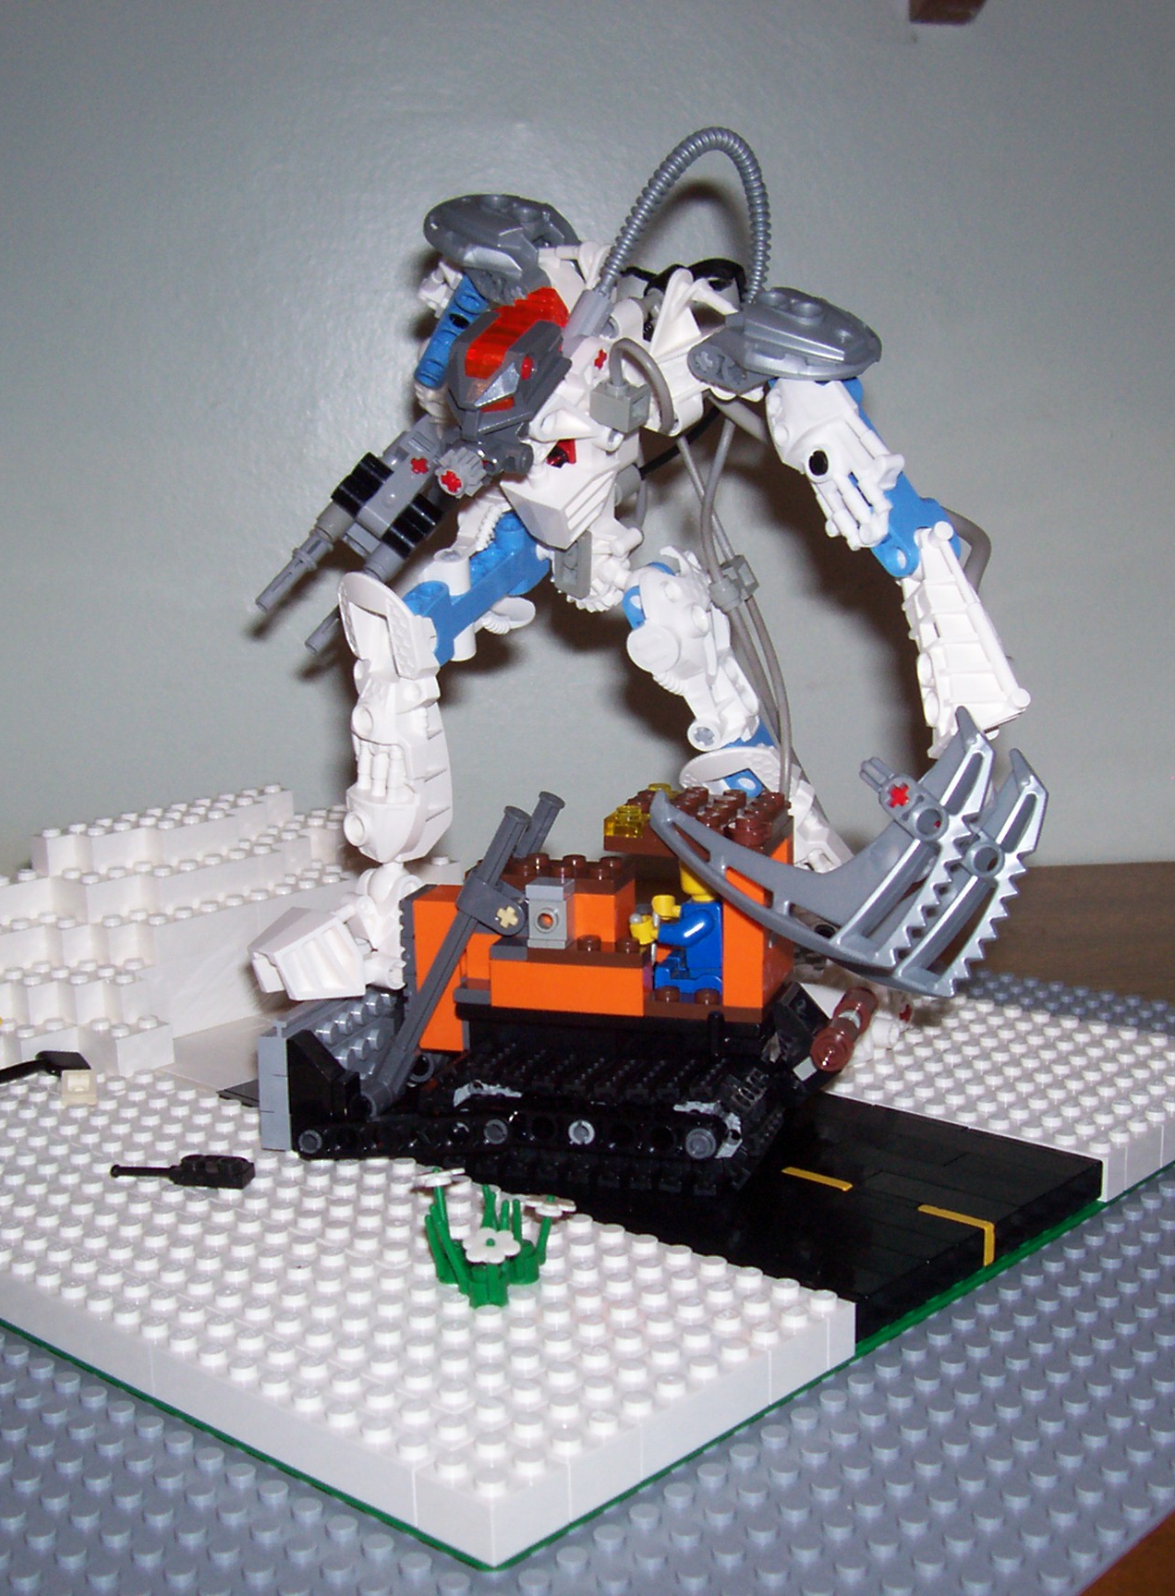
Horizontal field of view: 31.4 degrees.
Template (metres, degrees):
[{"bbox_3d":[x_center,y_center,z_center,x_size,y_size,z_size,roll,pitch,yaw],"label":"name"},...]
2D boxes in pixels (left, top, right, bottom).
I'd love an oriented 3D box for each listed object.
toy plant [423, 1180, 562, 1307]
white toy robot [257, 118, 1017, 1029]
[{"bbox_3d":[-0.017,0.078,0.377,0.022,0.019,0.022,9,15,42],"label":"toy plant"},{"bbox_3d":[0.022,-0.042,0.472,0.130,0.214,0.196,-10,15,-38],"label":"white toy robot"}]

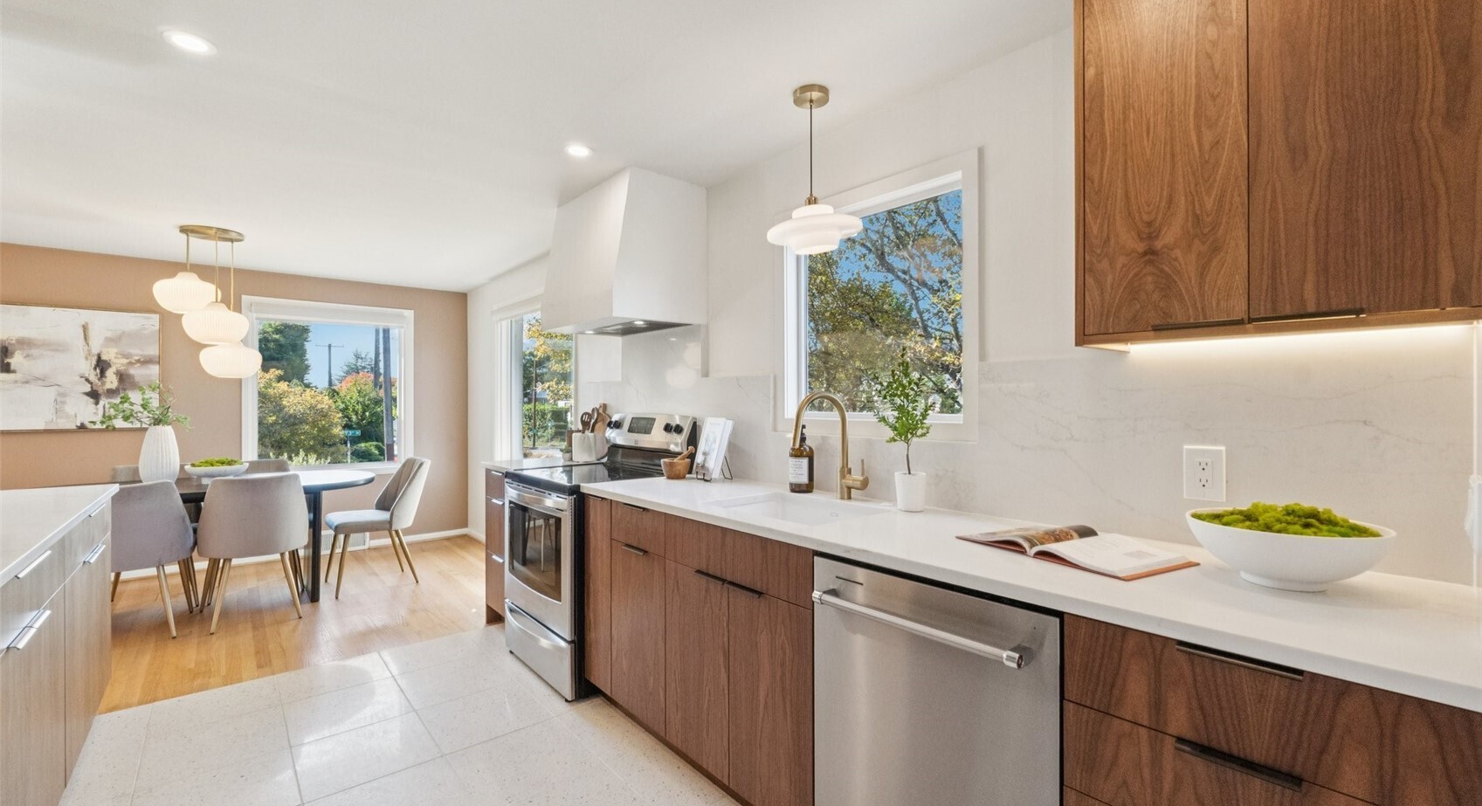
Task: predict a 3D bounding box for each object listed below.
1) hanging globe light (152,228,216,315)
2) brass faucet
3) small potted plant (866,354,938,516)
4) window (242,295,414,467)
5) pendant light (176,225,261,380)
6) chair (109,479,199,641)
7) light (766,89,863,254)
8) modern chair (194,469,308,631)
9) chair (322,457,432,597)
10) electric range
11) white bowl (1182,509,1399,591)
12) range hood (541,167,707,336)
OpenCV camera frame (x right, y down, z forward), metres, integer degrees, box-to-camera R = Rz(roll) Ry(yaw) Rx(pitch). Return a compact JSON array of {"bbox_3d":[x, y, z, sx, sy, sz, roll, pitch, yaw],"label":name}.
[{"bbox_3d":[-3.336,-0.787,3.720,0.307,0.505,0.307,0,0,-40],"label":"hanging globe light"},{"bbox_3d":[0.305,0.150,2.083,0.280,0.380,0.123,0,0,-40],"label":"brass faucet"},{"bbox_3d":[0.494,0.088,1.915,0.200,0.500,0.200,0,0,0],"label":"small potted plant"},{"bbox_3d":[-3.416,-0.102,5.191,1.207,1.459,0.100,0,0,-40],"label":"window"},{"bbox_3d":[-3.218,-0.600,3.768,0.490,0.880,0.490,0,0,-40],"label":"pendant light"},{"bbox_3d":[-3.332,0.829,3.370,0.505,0.863,0.630,0,0,-40],"label":"chair"},{"bbox_3d":[0.235,-0.757,2.030,0.313,0.517,0.313,0,0,0],"label":"light"},{"bbox_3d":[-2.856,0.832,3.634,0.510,0.848,0.610,0,0,-40],"label":"modern chair"},{"bbox_3d":[-2.537,0.833,4.327,0.605,0.845,0.510,0,0,-40],"label":"chair"},{"bbox_3d":[-0.701,0.658,3.026,0.670,1.195,0.762,0,0,-40],"label":"electric range"},{"bbox_3d":[1.011,0.279,1.152,0.292,0.120,0.292,0,0,-40],"label":"white bowl"},{"bbox_3d":[-0.607,-0.689,3.065,0.490,0.655,0.765,0,0,-40],"label":"range hood"}]

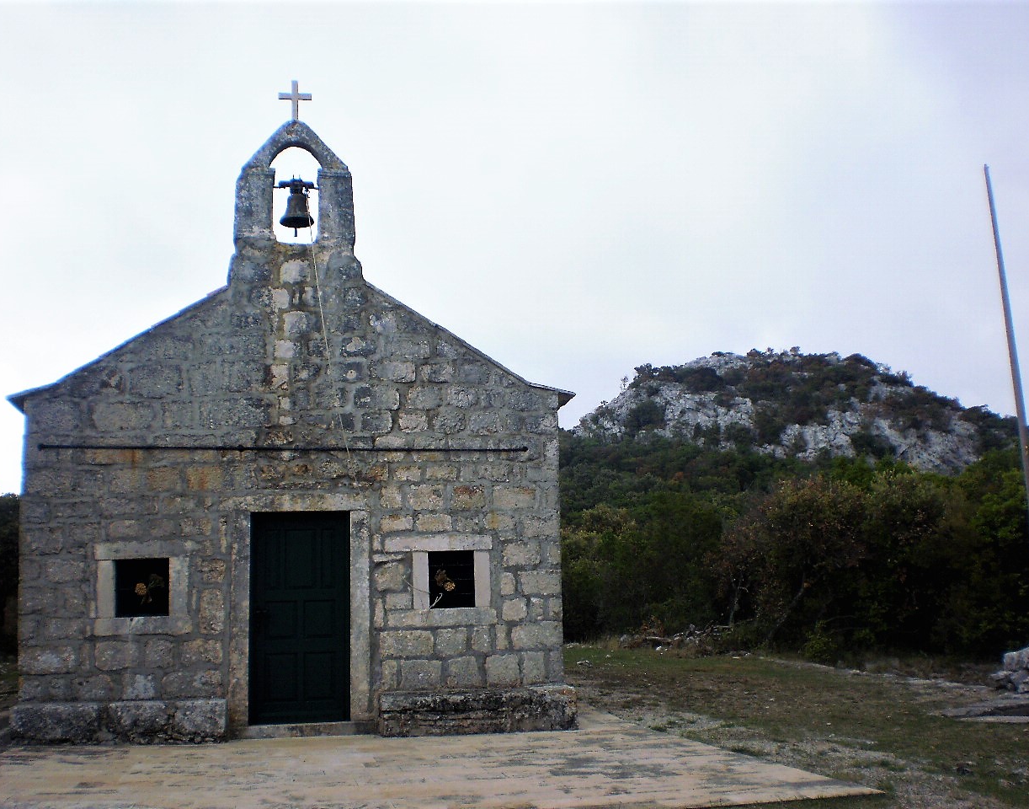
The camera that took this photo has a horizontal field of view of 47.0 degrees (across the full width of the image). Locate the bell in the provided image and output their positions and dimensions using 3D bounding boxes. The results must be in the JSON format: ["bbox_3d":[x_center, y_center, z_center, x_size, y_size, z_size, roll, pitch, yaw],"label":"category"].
[{"bbox_3d":[-2.128,-1.951,11.567,0.332,0.518,0.332,0,-7,-8],"label":"bell"}]

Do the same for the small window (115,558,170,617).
[{"bbox_3d":[-3.396,1.680,10.845,0.478,0.521,0.160,0,-7,-8],"label":"small window"}]

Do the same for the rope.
[{"bbox_3d":[-1.753,-0.560,11.302,0.060,2.731,0.060,-9,-8,-9],"label":"rope"}]

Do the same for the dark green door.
[{"bbox_3d":[-2.004,1.987,11.060,0.929,1.950,0.080,0,-7,-8],"label":"dark green door"}]

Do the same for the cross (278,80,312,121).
[{"bbox_3d":[-2.166,-3.001,11.681,0.319,0.408,0.060,0,-7,-8],"label":"cross"}]

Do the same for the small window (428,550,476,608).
[{"bbox_3d":[-0.601,1.663,11.239,0.442,0.534,0.160,0,-7,-8],"label":"small window"}]

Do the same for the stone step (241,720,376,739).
[{"bbox_3d":[-1.906,2.982,10.891,1.192,0.130,0.300,0,-7,-8],"label":"stone step"}]

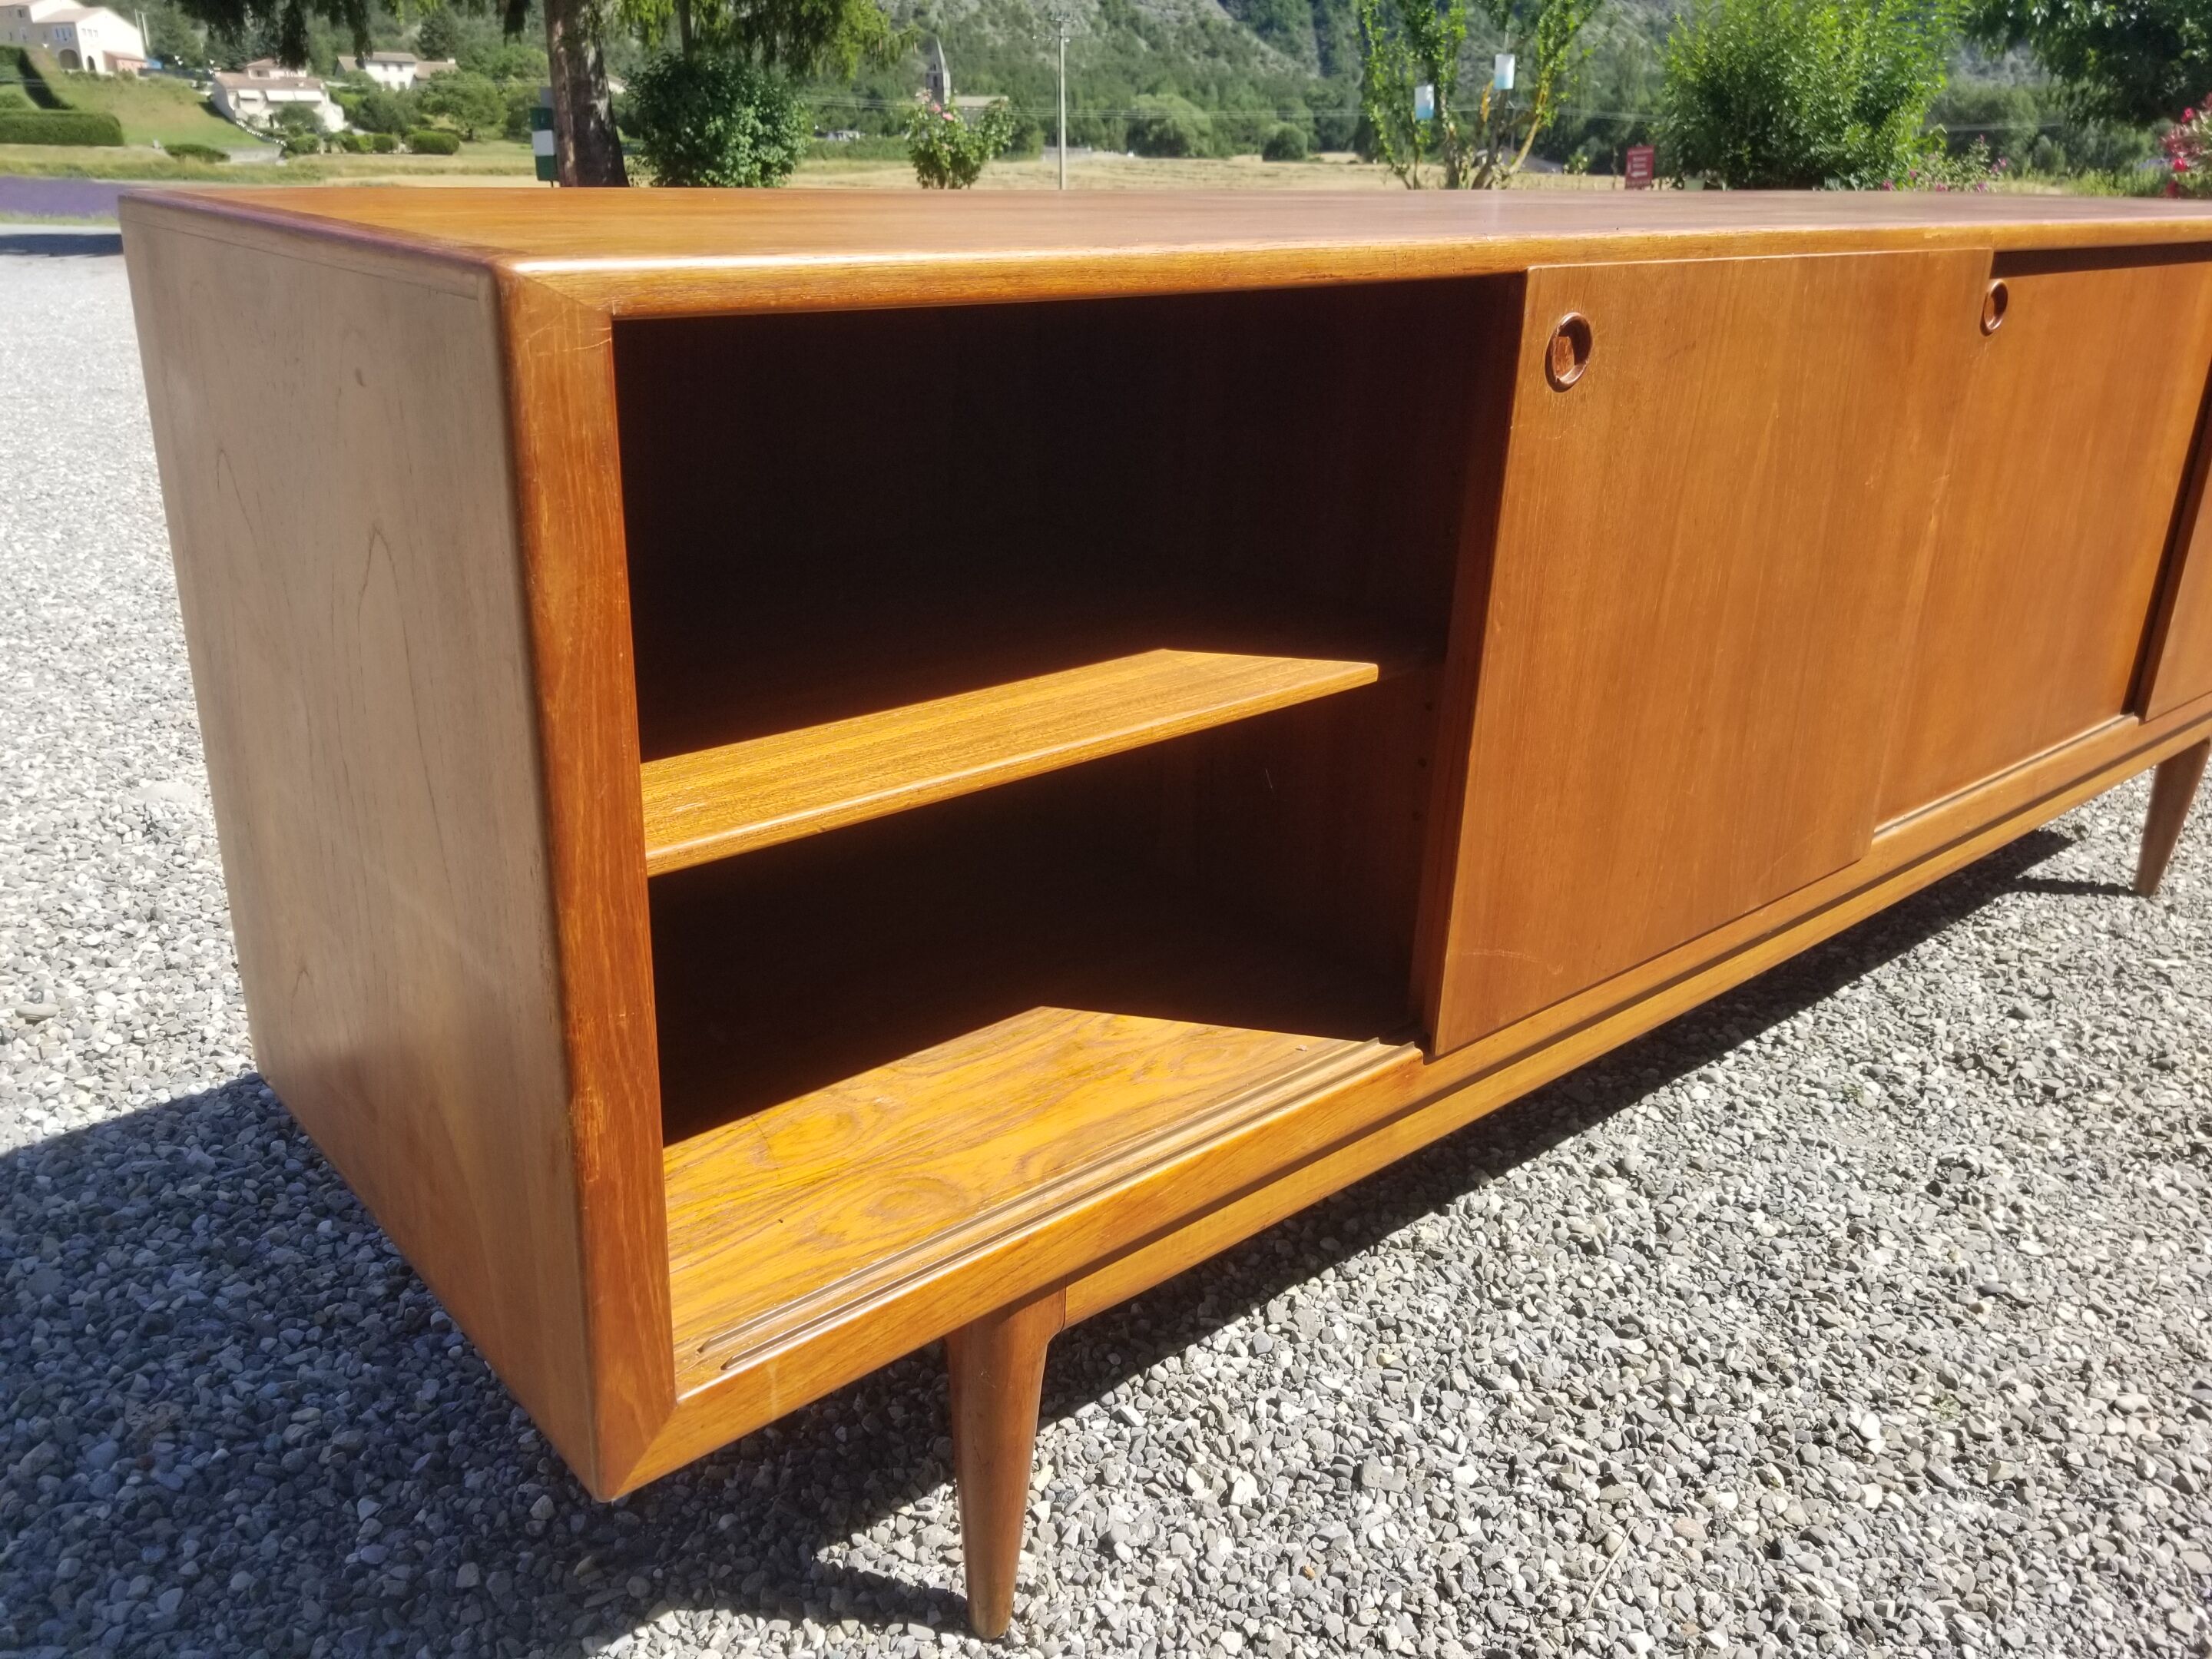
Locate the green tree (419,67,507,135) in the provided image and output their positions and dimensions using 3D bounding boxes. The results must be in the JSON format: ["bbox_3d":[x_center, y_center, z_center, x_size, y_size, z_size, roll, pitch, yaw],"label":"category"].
[{"bbox_3d":[-43.423,-49.201,112.222,5.577,4.282,5.020,-5,23,-19],"label":"green tree"}]

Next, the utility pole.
[{"bbox_3d":[-2.092,-34.177,78.890,0.280,7.385,0.280,2,22,-2],"label":"utility pole"}]

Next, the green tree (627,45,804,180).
[{"bbox_3d":[-3.366,-6.072,14.415,1.549,1.314,1.394,-2,23,-12],"label":"green tree"}]

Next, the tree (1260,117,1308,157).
[{"bbox_3d":[16.811,-65.053,156.159,4.537,3.302,4.083,4,22,4],"label":"tree"}]

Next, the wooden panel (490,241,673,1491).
[{"bbox_3d":[-0.205,0.051,0.664,0.042,0.530,0.025,-16,29,-38],"label":"wooden panel"}]

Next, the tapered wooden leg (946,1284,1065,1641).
[{"bbox_3d":[-0.064,0.366,0.972,0.058,0.274,0.058,-16,29,-38],"label":"tapered wooden leg"}]

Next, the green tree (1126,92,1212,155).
[{"bbox_3d":[6.370,-72.454,170.103,8.677,5.866,7.809,3,22,1],"label":"green tree"}]

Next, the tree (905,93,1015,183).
[{"bbox_3d":[-1.136,-5.251,12.928,0.857,0.898,0.772,0,22,-5],"label":"tree"}]

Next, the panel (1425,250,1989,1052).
[{"bbox_3d":[0.440,-0.147,1.186,0.596,0.493,0.020,-16,29,-38],"label":"panel"}]

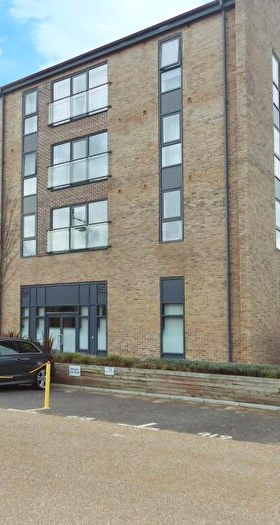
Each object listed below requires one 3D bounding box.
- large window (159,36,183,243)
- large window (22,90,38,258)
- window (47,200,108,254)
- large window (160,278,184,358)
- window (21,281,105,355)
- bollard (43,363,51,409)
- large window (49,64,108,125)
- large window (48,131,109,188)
[{"bbox_3d":[1.206,-4.798,17.142,1.050,8.100,0.150,-4,-6,32],"label":"large window"},{"bbox_3d":[-5.223,-4.311,21.168,1.050,8.100,0.150,-4,-6,32],"label":"large window"},{"bbox_3d":[-2.683,-1.530,19.330,3.250,2.120,0.200,-4,-6,32],"label":"window"},{"bbox_3d":[1.214,2.085,16.565,1.030,3.080,0.150,-4,-6,32],"label":"large window"},{"bbox_3d":[-3.216,2.310,18.235,4.722,2.898,0.200,-4,-8,32],"label":"window"},{"bbox_3d":[-1.929,2.553,9.250,0.100,0.960,0.100,-4,-6,32],"label":"bollard"},{"bbox_3d":[-2.625,-7.110,18.890,3.178,2.135,0.250,-4,-8,32],"label":"large window"},{"bbox_3d":[-2.581,-4.204,18.535,3.131,2.050,0.250,-4,-8,32],"label":"large window"}]

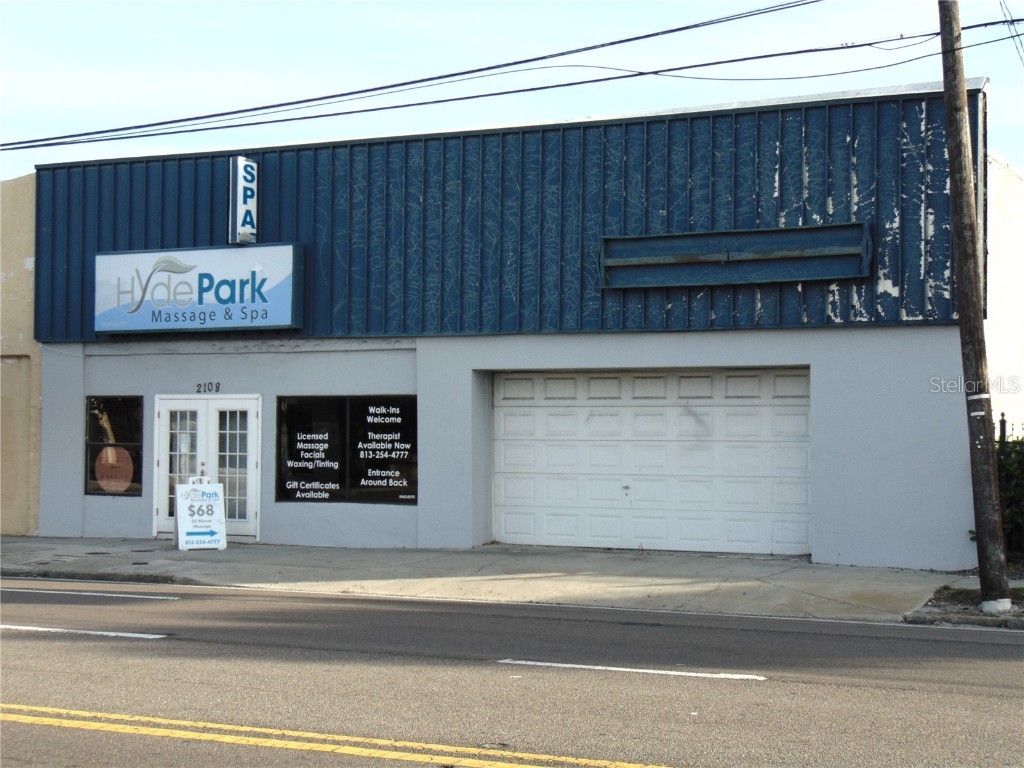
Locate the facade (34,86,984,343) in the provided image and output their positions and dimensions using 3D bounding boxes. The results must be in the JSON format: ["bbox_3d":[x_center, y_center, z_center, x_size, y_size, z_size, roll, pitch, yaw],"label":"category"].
[{"bbox_3d":[-0.895,-2.090,24.714,14.793,2.788,0.250,0,-2,27],"label":"facade"}]

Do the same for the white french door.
[{"bbox_3d":[-4.575,1.246,26.712,1.976,2.162,0.120,0,-2,27],"label":"white french door"}]

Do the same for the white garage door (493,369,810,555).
[{"bbox_3d":[1.863,1.009,24.056,4.709,2.438,0.080,0,-2,27],"label":"white garage door"}]

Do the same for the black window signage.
[{"bbox_3d":[-2.381,0.949,25.627,2.436,1.561,0.060,0,-2,27],"label":"black window signage"}]

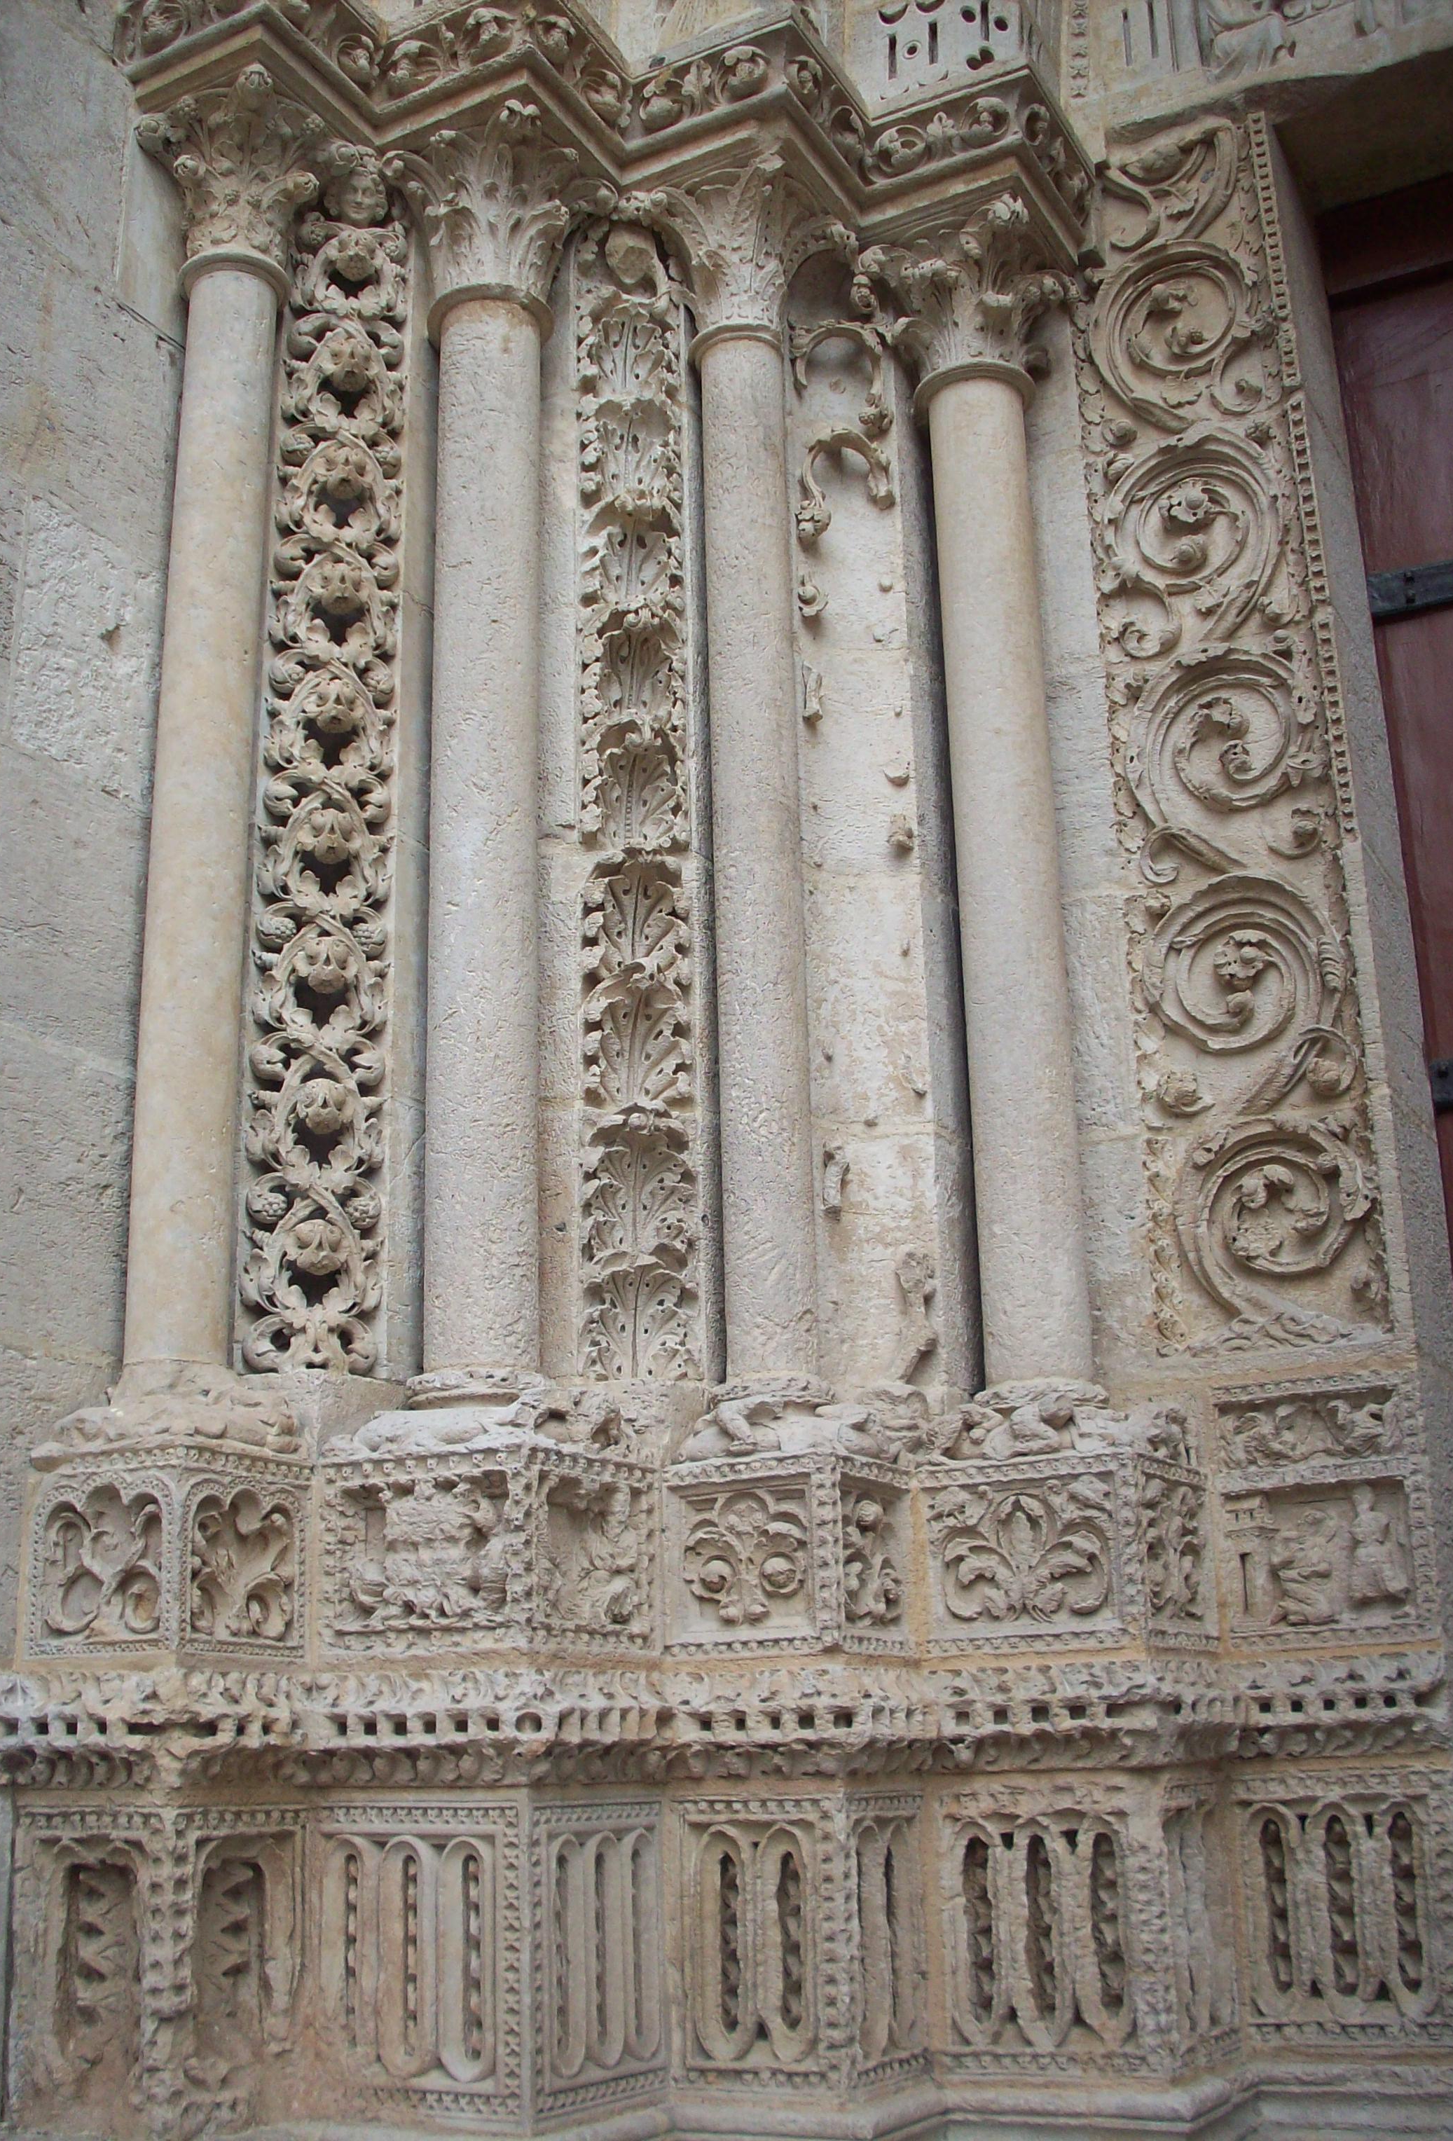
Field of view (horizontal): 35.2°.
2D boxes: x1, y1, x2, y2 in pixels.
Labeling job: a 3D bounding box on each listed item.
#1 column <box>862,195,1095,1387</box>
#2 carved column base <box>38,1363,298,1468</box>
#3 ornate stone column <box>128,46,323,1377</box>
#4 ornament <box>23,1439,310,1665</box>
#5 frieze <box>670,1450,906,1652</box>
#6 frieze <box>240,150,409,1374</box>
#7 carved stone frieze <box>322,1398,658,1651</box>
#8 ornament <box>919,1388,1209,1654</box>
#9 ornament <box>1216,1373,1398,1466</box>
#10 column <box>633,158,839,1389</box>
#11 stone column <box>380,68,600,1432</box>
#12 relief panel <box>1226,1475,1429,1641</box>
[{"bbox_3d":[0.464,-0.513,3.886,0.238,2.099,0.238,-11,-20,27],"label":"column"},{"bbox_3d":[-0.782,0.500,3.229,0.285,0.123,0.285,-11,-20,27],"label":"carved column base"},{"bbox_3d":[-0.806,-0.586,3.579,0.230,2.134,0.230,-11,-20,27],"label":"ornate stone column"},{"bbox_3d":[-0.776,0.680,3.166,0.276,0.276,0.276,-11,-20,27],"label":"ornament"},{"bbox_3d":[0.092,0.735,3.425,0.303,0.282,0.252,-11,-20,27],"label":"frieze"},{"bbox_3d":[-0.643,-0.560,3.680,0.208,2.078,0.102,4,-18,-16],"label":"frieze"},{"bbox_3d":[-0.341,0.675,3.340,0.364,0.360,0.333,-11,-20,27],"label":"carved stone frieze"},{"bbox_3d":[0.522,0.703,3.538,0.355,0.384,0.354,-11,-20,27],"label":"ornament"},{"bbox_3d":[0.914,0.550,3.583,0.285,0.135,0.064,-11,-20,27],"label":"ornament"},{"bbox_3d":[0.048,-0.507,3.881,0.279,2.139,0.279,-11,-20,27],"label":"column"},{"bbox_3d":[-0.396,-0.526,3.746,0.272,2.183,0.272,-11,-20,27],"label":"stone column"},{"bbox_3d":[0.918,0.751,3.537,0.306,0.252,0.082,-11,-20,27],"label":"relief panel"}]

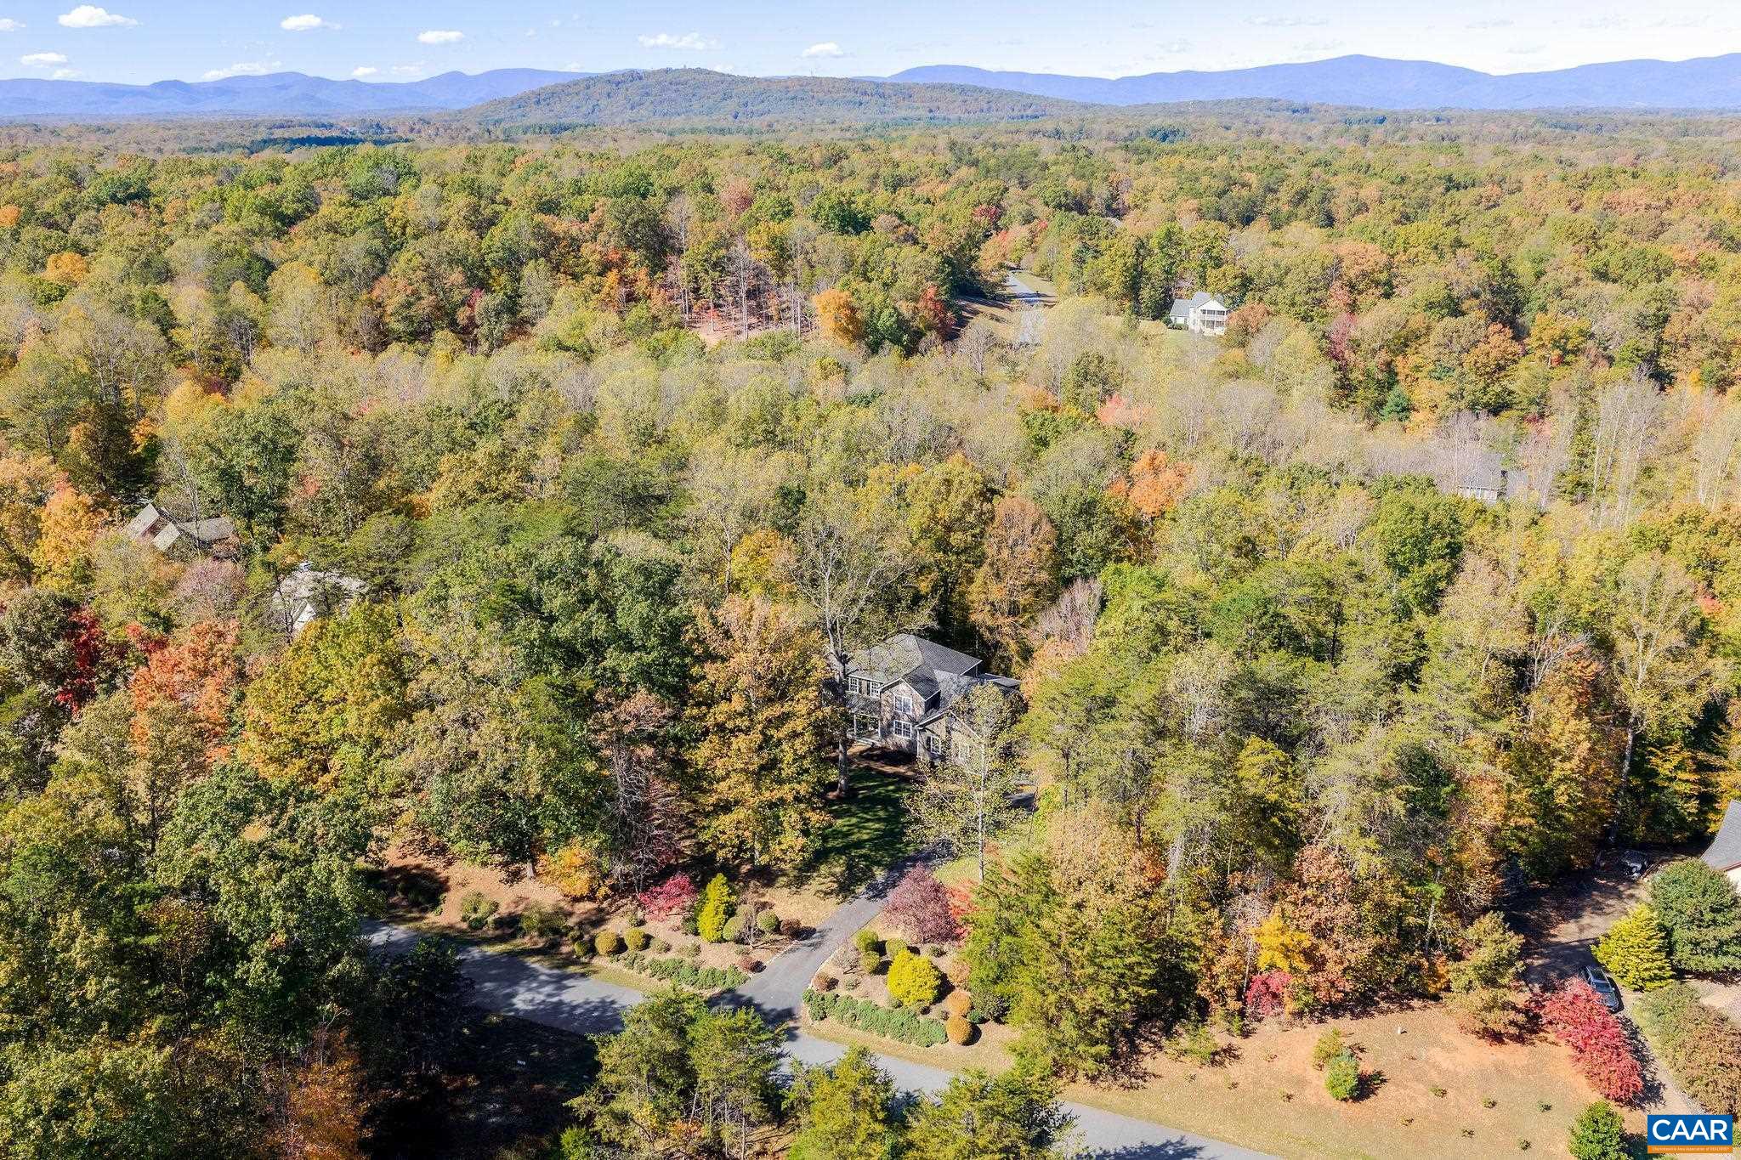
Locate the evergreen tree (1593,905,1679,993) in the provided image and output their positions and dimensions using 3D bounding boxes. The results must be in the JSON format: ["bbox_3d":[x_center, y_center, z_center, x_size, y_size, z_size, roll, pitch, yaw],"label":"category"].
[{"bbox_3d":[63.960,30.060,112.740,5.850,6.600,5.850,0,19,0],"label":"evergreen tree"}]

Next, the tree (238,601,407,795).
[{"bbox_3d":[-54.200,12.900,135.000,15.800,22.500,15.500,0,19,0],"label":"tree"}]

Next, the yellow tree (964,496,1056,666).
[{"bbox_3d":[16.907,1.186,157.503,10.300,21.500,10.300,0,19,0],"label":"yellow tree"}]

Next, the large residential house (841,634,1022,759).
[{"bbox_3d":[7.113,11.704,145.190,17.700,9.800,14.500,10,22,27],"label":"large residential house"}]

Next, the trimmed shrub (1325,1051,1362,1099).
[{"bbox_3d":[34.710,36.280,99.380,2.450,3.600,2.450,0,19,0],"label":"trimmed shrub"}]

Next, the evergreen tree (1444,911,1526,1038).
[{"bbox_3d":[48.880,30.460,107.170,5.800,9.400,5.700,0,19,0],"label":"evergreen tree"}]

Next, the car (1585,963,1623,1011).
[{"bbox_3d":[58.000,32.132,106.965,1.840,1.550,4.600,5,20,13],"label":"car"}]

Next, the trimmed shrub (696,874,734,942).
[{"bbox_3d":[-12.725,26.281,109.674,2.600,5.800,2.600,0,19,0],"label":"trimmed shrub"}]

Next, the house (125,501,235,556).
[{"bbox_3d":[-109.500,-6.900,214.000,13.000,8.000,18.000,-14,24,-35],"label":"house"}]

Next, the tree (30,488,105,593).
[{"bbox_3d":[-109.226,-4.896,182.698,9.000,16.300,9.000,-12,23,-31],"label":"tree"}]

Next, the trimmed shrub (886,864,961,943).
[{"bbox_3d":[4.600,27.800,117.400,6.500,6.100,6.400,0,19,0],"label":"trimmed shrub"}]

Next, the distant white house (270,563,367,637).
[{"bbox_3d":[-70.411,2.953,172.858,13.000,8.000,10.500,-6,20,-17],"label":"distant white house"}]

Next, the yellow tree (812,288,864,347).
[{"bbox_3d":[-7.640,-59.328,308.125,11.300,14.000,11.300,0,19,0],"label":"yellow tree"}]

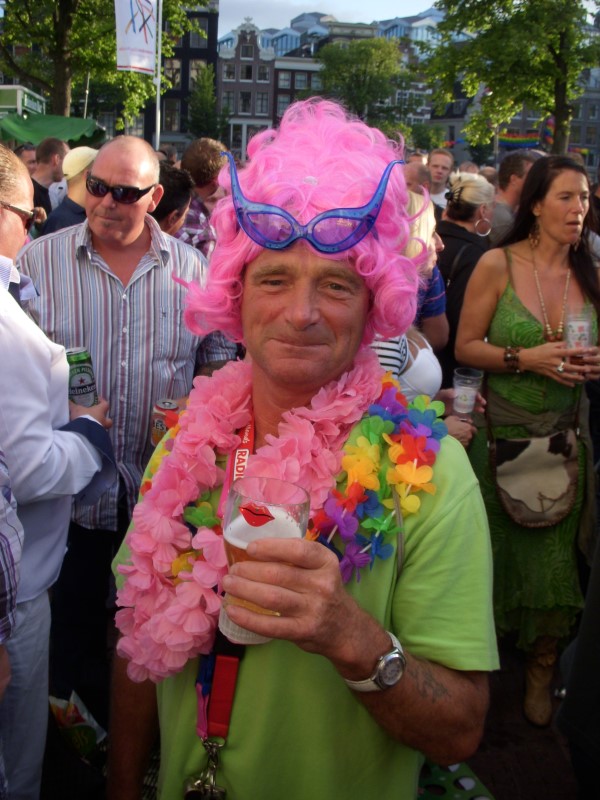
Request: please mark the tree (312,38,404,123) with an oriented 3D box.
[{"bbox_3d":[4.637,-23.517,72.323,7.400,11.700,7.200,3,15,0],"label":"tree"}]

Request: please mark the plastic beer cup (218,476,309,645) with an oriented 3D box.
[{"bbox_3d":[-0.038,0.153,0.835,0.077,0.138,0.077,9,9,-1],"label":"plastic beer cup"}]

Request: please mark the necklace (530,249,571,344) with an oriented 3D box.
[{"bbox_3d":[0.676,-0.289,2.388,0.125,0.235,0.150,2,15,-3],"label":"necklace"}]

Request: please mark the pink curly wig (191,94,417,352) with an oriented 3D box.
[{"bbox_3d":[0.011,-0.210,1.015,0.265,0.272,0.270,5,15,7],"label":"pink curly wig"}]

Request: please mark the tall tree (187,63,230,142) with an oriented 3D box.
[{"bbox_3d":[-7.457,-22.990,72.634,3.500,9.300,3.500,3,15,0],"label":"tall tree"}]

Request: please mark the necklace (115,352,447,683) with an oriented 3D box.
[{"bbox_3d":[-0.029,0.120,1.089,0.385,0.385,0.260,6,15,13],"label":"necklace"}]

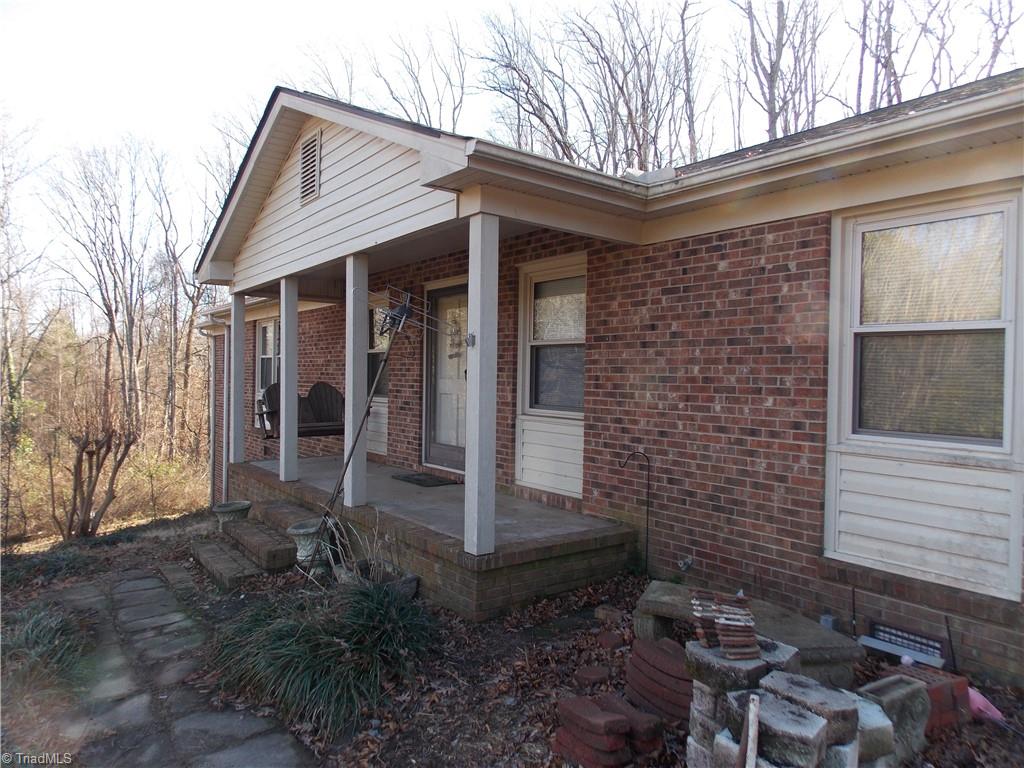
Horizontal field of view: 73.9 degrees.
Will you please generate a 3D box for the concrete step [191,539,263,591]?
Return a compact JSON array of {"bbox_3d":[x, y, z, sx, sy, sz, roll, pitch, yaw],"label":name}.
[{"bbox_3d":[-2.725,1.694,6.468,0.318,0.139,1.439,0,1,-37],"label":"concrete step"}]

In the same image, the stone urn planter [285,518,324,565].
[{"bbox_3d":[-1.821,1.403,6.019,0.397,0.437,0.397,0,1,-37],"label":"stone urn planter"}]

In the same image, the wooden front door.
[{"bbox_3d":[-0.724,-0.074,7.833,0.079,2.095,0.963,0,1,-37],"label":"wooden front door"}]

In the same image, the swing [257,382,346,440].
[{"bbox_3d":[-2.744,0.331,9.101,1.271,0.705,0.655,0,1,-37],"label":"swing"}]

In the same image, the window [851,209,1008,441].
[{"bbox_3d":[2.297,-0.314,3.819,0.089,1.271,0.804,0,1,-37],"label":"window"}]

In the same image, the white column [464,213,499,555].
[{"bbox_3d":[-0.190,0.009,4.555,0.142,2.233,0.142,0,1,-37],"label":"white column"}]

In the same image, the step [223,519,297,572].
[{"bbox_3d":[-2.462,1.533,6.597,0.328,0.189,1.251,0,1,-37],"label":"step"}]

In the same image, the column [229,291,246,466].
[{"bbox_3d":[-3.665,-0.062,9.118,0.142,2.233,0.142,0,1,-37],"label":"column"}]

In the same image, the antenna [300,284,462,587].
[{"bbox_3d":[-1.341,0.445,5.868,1.042,2.601,0.496,20,-7,-23],"label":"antenna"}]

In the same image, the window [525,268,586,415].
[{"bbox_3d":[0.389,-0.377,6.388,0.089,1.290,0.804,0,1,-37],"label":"window"}]

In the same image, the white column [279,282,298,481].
[{"bbox_3d":[-2.490,-0.037,7.599,0.142,2.233,0.142,0,1,-37],"label":"white column"}]

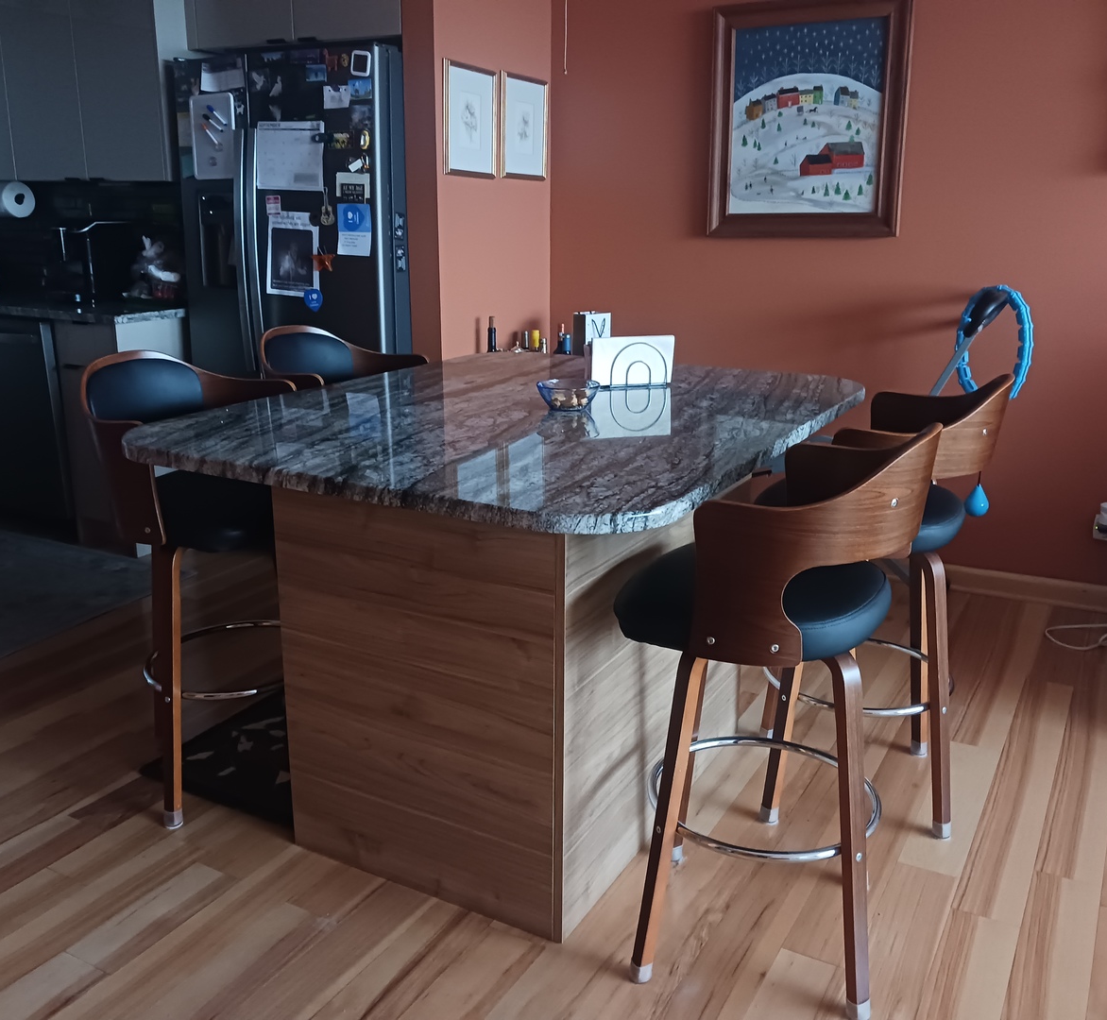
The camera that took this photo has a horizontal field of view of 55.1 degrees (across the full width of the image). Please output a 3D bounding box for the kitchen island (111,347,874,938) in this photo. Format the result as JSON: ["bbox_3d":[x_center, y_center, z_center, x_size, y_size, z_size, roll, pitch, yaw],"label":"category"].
[{"bbox_3d":[-0.023,0.232,2.185,1.079,0.901,1.423,9,18,28],"label":"kitchen island"}]

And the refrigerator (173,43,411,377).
[{"bbox_3d":[-0.783,-0.754,4.088,0.913,1.777,0.849,9,18,28],"label":"refrigerator"}]

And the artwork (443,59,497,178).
[{"bbox_3d":[-0.277,-1.329,3.628,0.022,0.360,0.303,9,18,28],"label":"artwork"}]

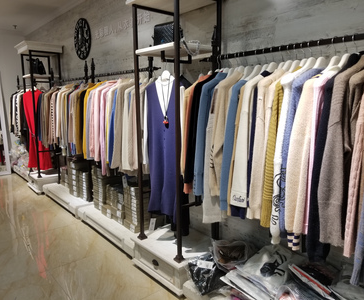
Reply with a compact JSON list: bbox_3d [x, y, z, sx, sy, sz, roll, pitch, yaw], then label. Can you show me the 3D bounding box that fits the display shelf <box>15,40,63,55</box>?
[{"bbox_3d":[-2.131,-1.475,4.449,0.503,0.129,0.612,-8,12,-40],"label":"display shelf"}]

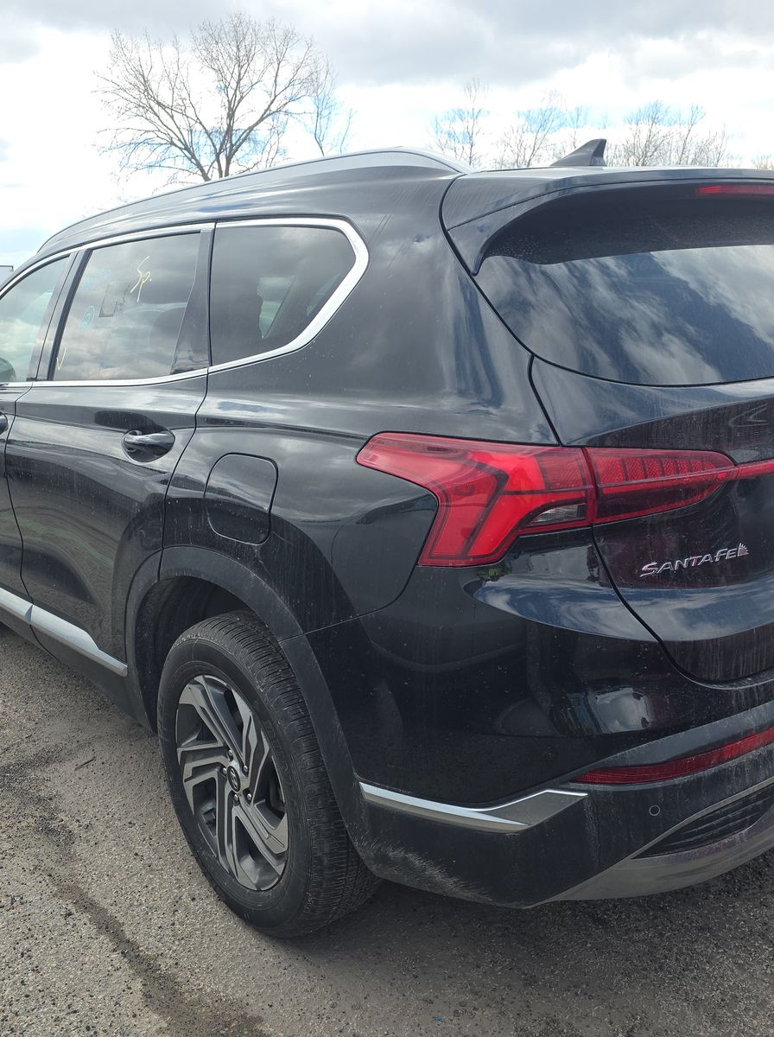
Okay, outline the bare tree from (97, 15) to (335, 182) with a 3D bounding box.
[{"bbox_3d":[-7.963,-16.589,44.891,10.800,14.500,10.500,-6,14,-8],"label":"bare tree"}]

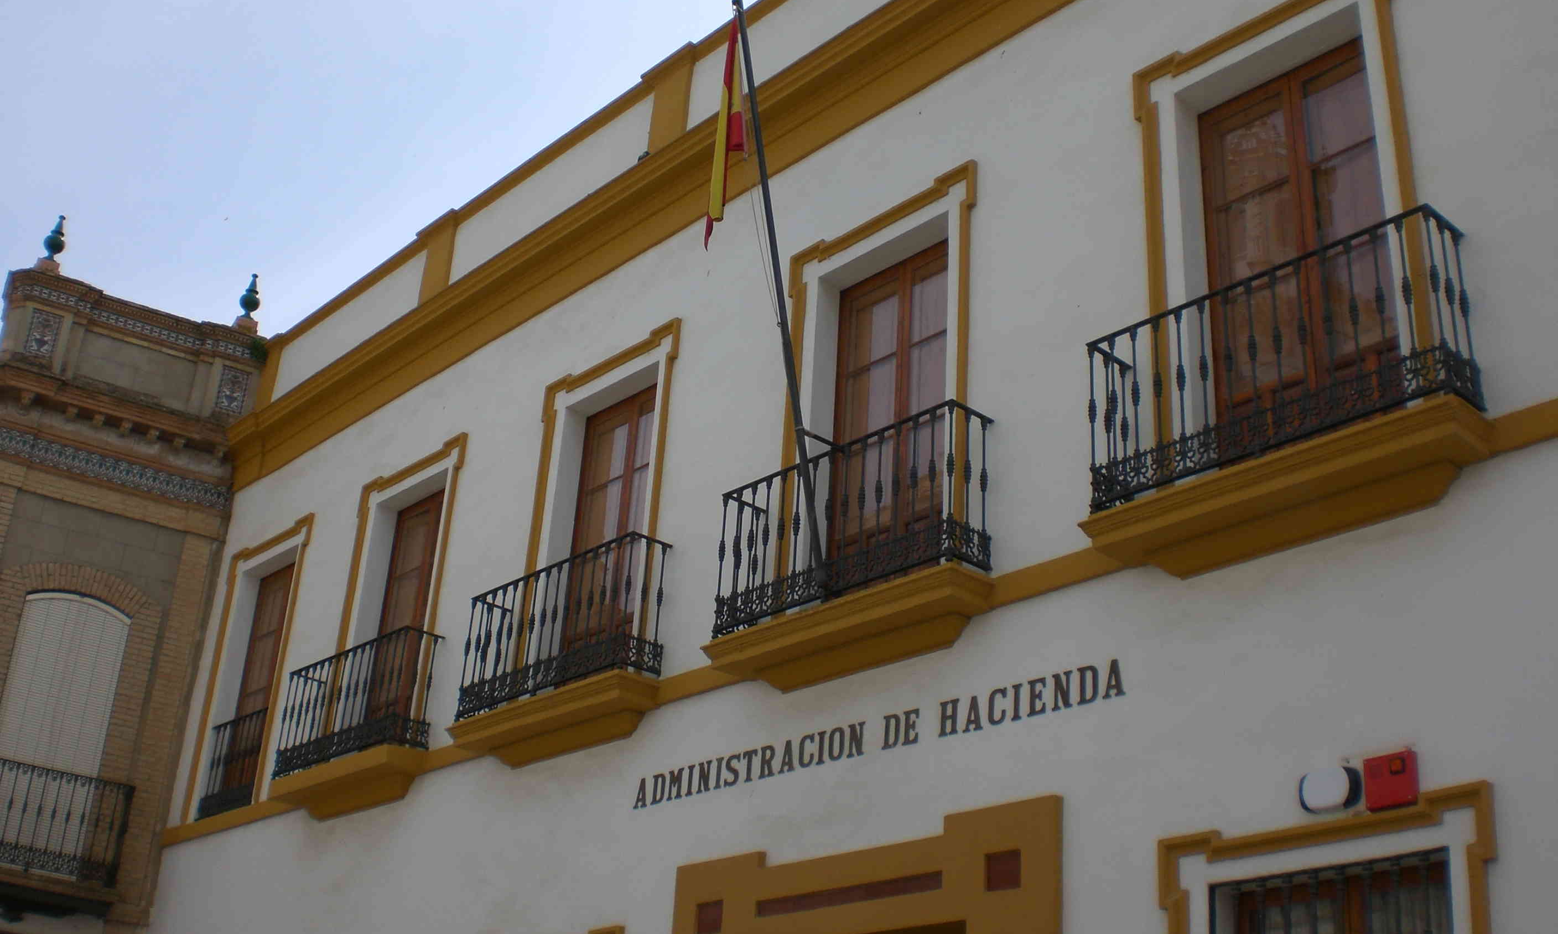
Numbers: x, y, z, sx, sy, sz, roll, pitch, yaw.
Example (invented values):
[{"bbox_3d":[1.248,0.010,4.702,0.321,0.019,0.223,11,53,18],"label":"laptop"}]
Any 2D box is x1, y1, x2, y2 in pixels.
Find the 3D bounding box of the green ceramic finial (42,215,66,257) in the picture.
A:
[{"bbox_3d":[-8.142,-2.578,19.254,0.238,0.588,0.238,18,-28,-29],"label":"green ceramic finial"}]

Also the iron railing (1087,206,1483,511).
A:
[{"bbox_3d":[2.499,-0.435,8.692,0.398,1.044,2.045,23,-31,-37],"label":"iron railing"}]

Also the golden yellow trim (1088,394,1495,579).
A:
[{"bbox_3d":[2.284,0.179,7.859,0.370,0.284,1.963,25,-33,-37],"label":"golden yellow trim"}]

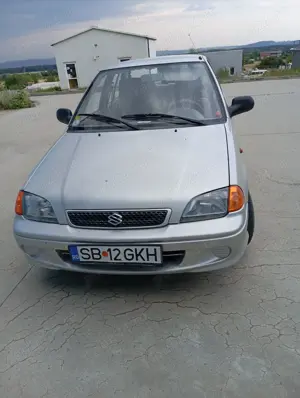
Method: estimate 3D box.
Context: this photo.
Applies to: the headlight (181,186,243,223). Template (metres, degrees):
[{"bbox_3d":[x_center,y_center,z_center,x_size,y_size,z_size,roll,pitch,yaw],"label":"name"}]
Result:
[{"bbox_3d":[0.349,0.020,1.776,0.380,0.165,0.190,-6,23,-1],"label":"headlight"}]

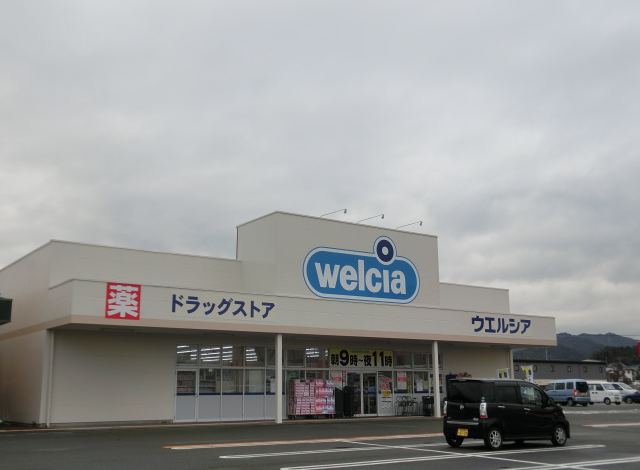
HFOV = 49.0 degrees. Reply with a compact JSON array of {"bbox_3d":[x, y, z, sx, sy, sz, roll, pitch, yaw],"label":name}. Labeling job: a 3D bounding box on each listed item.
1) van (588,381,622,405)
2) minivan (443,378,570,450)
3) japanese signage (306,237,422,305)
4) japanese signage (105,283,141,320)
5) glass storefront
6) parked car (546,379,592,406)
[{"bbox_3d":[21.797,12.253,54.786,1.475,1.800,3.395,7,-14,-29],"label":"van"},{"bbox_3d":[4.880,4.650,18.344,3.395,1.630,1.475,8,-15,-35],"label":"minivan"},{"bbox_3d":[2.053,1.428,31.624,6.635,3.140,0.120,8,-14,-34],"label":"japanese signage"},{"bbox_3d":[-6.941,2.356,24.901,1.236,1.256,0.060,8,-14,-34],"label":"japanese signage"},{"bbox_3d":[0.269,6.952,32.972,15.195,3.161,0.200,8,-14,-34],"label":"glass storefront"},{"bbox_3d":[18.188,11.621,51.994,1.475,1.880,3.395,6,-13,-26],"label":"parked car"}]

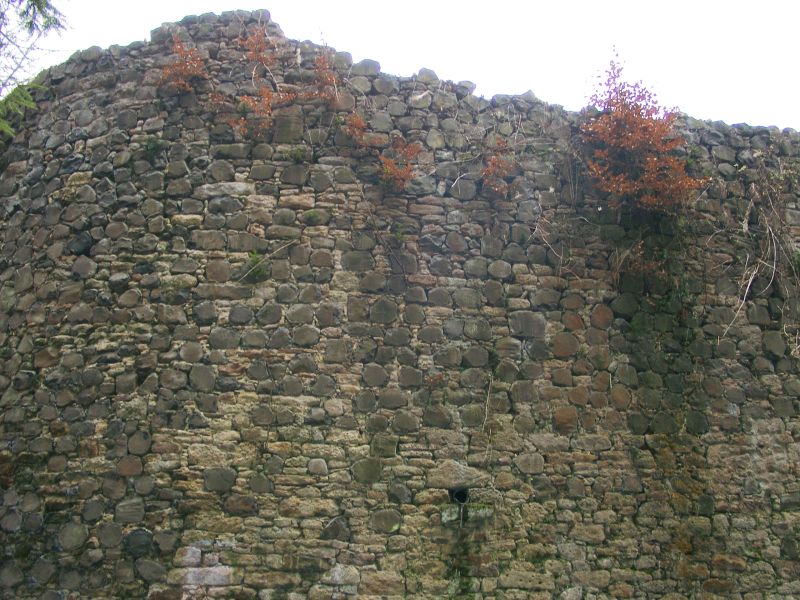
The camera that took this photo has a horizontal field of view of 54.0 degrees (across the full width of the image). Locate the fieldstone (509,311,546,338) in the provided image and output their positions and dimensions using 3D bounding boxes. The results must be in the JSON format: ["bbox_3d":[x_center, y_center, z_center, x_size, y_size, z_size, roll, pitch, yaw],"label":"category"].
[{"bbox_3d":[1.259,0.242,7.758,0.366,0.273,0.251,1,-16,-5],"label":"fieldstone"}]

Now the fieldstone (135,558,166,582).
[{"bbox_3d":[-2.284,2.476,7.193,0.291,0.218,0.204,-4,-14,15],"label":"fieldstone"}]

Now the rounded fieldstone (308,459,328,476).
[{"bbox_3d":[-0.759,1.559,7.314,0.181,0.162,0.136,-1,-16,4],"label":"rounded fieldstone"}]

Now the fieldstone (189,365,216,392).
[{"bbox_3d":[-1.865,0.741,7.420,0.263,0.263,0.210,-2,-14,7],"label":"fieldstone"}]

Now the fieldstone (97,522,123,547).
[{"bbox_3d":[-3.052,2.463,8.255,0.284,0.240,0.223,-3,-12,13],"label":"fieldstone"}]

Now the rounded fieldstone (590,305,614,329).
[{"bbox_3d":[2.262,0.184,8.776,0.274,0.256,0.225,3,-12,-14],"label":"rounded fieldstone"}]

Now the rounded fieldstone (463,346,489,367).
[{"bbox_3d":[0.808,0.605,8.408,0.269,0.202,0.200,1,-12,-7],"label":"rounded fieldstone"}]

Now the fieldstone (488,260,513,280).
[{"bbox_3d":[1.104,-0.324,8.635,0.259,0.210,0.199,2,-12,-8],"label":"fieldstone"}]

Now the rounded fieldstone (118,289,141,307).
[{"bbox_3d":[-2.729,-0.025,7.928,0.221,0.181,0.161,-5,-15,18],"label":"rounded fieldstone"}]

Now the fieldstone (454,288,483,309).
[{"bbox_3d":[0.648,-0.014,7.542,0.286,0.191,0.191,0,-14,0],"label":"fieldstone"}]

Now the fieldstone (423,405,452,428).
[{"bbox_3d":[0.355,1.103,7.440,0.274,0.220,0.196,0,-16,-1],"label":"fieldstone"}]

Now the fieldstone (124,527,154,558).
[{"bbox_3d":[-2.712,2.535,8.182,0.320,0.299,0.263,-2,-12,11],"label":"fieldstone"}]

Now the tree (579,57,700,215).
[{"bbox_3d":[2.756,-1.866,8.969,1.250,1.735,1.100,4,-12,-17],"label":"tree"}]

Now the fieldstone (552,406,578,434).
[{"bbox_3d":[1.586,1.155,7.530,0.244,0.260,0.200,2,-16,-6],"label":"fieldstone"}]

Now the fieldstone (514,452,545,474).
[{"bbox_3d":[1.363,1.721,8.273,0.310,0.219,0.225,2,-12,-9],"label":"fieldstone"}]

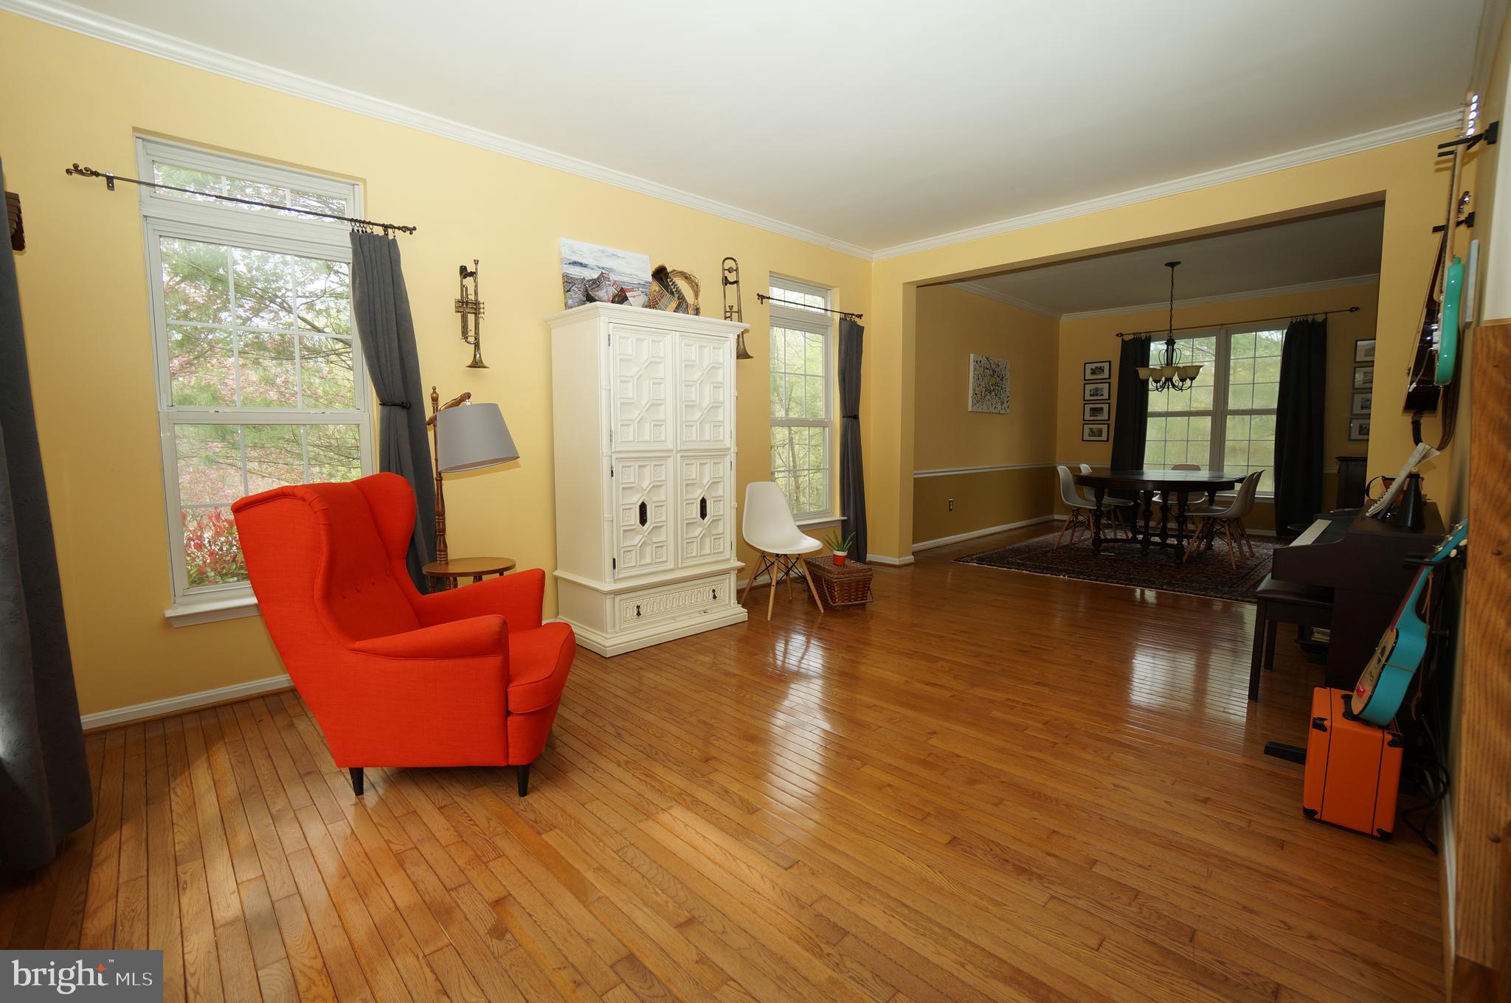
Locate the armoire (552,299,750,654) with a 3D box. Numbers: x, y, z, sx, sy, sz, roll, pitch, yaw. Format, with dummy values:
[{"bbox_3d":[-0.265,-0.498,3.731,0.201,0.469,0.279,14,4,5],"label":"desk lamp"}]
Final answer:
[{"bbox_3d":[-0.600,-0.143,3.688,0.975,1.775,0.570,-5,7,-43],"label":"armoire"}]

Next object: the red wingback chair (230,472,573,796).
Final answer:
[{"bbox_3d":[-1.116,0.397,2.245,0.950,1.000,0.820,-1,6,-10],"label":"red wingback chair"}]

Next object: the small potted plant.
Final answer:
[{"bbox_3d":[0.564,0.313,4.248,0.190,0.236,0.200,0,5,0],"label":"small potted plant"}]

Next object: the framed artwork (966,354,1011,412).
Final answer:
[{"bbox_3d":[2.616,-1.292,7.018,0.860,0.600,0.040,-5,7,-43],"label":"framed artwork"}]

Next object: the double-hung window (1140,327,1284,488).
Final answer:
[{"bbox_3d":[5.345,-1.031,7.289,0.110,1.870,1.600,-6,8,-43],"label":"double-hung window"}]

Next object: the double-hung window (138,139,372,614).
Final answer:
[{"bbox_3d":[-2.134,-0.520,2.788,0.790,1.880,0.100,-6,8,-43],"label":"double-hung window"}]

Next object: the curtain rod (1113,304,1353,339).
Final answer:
[{"bbox_3d":[5.272,-2.005,7.095,0.090,0.060,2.240,-5,7,-43],"label":"curtain rod"}]

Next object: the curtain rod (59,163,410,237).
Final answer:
[{"bbox_3d":[-2.049,-1.239,2.636,1.150,0.060,0.090,-6,8,-43],"label":"curtain rod"}]

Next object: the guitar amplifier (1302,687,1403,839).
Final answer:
[{"bbox_3d":[1.784,0.769,1.894,0.190,0.295,0.320,4,7,40],"label":"guitar amplifier"}]

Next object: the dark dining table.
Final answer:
[{"bbox_3d":[3.996,0.111,6.093,2.000,0.750,1.100,-6,8,-43],"label":"dark dining table"}]

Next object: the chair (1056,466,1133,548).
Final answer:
[{"bbox_3d":[3.250,0.062,6.170,0.465,0.820,0.540,-5,7,-42],"label":"chair"}]

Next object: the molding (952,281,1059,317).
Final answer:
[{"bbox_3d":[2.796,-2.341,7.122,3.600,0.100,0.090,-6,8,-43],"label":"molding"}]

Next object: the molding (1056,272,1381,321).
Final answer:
[{"bbox_3d":[5.220,-2.318,7.177,0.080,0.090,3.350,-5,7,-43],"label":"molding"}]

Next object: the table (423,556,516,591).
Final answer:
[{"bbox_3d":[-1.342,0.566,2.987,0.410,0.520,0.410,-6,8,-43],"label":"table"}]

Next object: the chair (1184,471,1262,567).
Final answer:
[{"bbox_3d":[4.076,0.136,5.503,0.480,0.820,0.530,-5,7,-43],"label":"chair"}]

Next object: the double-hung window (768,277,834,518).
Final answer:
[{"bbox_3d":[0.388,-0.788,5.135,0.800,1.880,0.100,-6,8,-43],"label":"double-hung window"}]

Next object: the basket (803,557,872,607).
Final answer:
[{"bbox_3d":[0.553,0.556,4.293,0.280,0.256,0.500,-2,6,-18],"label":"basket"}]

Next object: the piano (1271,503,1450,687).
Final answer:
[{"bbox_3d":[2.375,0.437,2.464,1.360,0.810,0.405,-5,7,-43],"label":"piano"}]

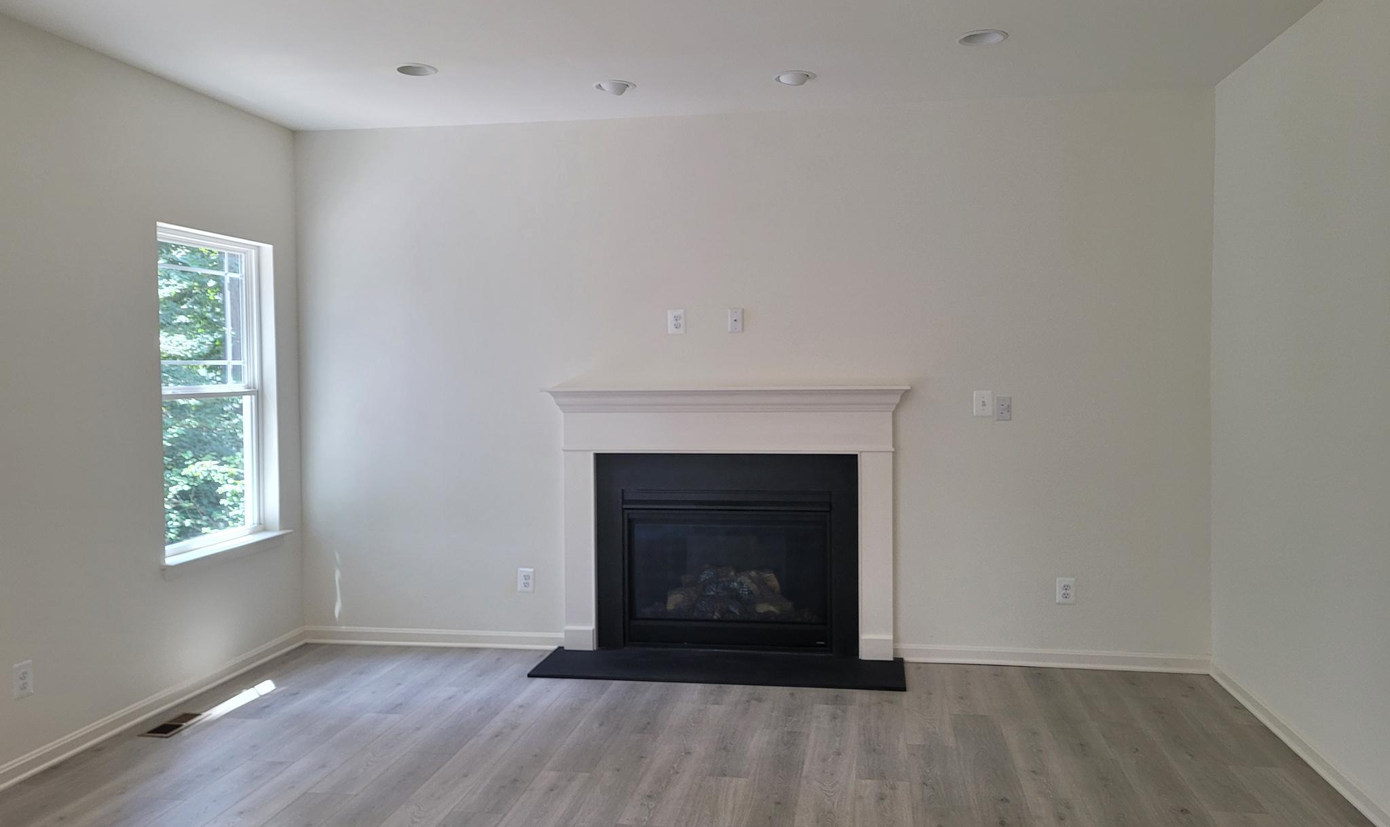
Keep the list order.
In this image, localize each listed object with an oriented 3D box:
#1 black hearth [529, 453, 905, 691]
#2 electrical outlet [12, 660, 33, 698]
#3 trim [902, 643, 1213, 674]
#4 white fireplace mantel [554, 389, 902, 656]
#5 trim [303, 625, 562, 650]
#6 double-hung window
[{"bbox_3d":[0.111,0.732,5.064,1.779,1.031,0.485,0,2,9],"label":"black hearth"},{"bbox_3d":[-2.427,0.966,3.776,0.009,0.122,0.082,0,2,9],"label":"electrical outlet"},{"bbox_3d":[1.706,1.189,5.052,1.461,0.095,0.027,0,2,9],"label":"trim"},{"bbox_3d":[0.144,0.548,5.210,1.817,1.353,0.170,0,2,9],"label":"white fireplace mantel"},{"bbox_3d":[-1.391,1.191,5.565,1.469,0.095,0.027,0,2,9],"label":"trim"},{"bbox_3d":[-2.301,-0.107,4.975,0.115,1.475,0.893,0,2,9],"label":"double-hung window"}]

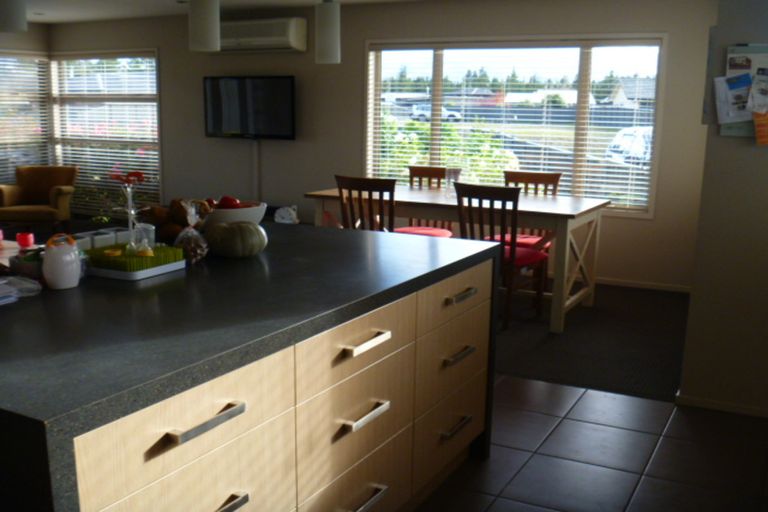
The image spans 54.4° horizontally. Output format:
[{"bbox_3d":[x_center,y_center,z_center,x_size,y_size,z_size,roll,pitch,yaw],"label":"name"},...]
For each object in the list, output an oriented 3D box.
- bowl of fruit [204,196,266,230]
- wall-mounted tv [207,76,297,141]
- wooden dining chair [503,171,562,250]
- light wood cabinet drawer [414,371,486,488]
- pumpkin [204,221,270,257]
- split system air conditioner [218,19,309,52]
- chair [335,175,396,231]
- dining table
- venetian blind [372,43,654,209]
[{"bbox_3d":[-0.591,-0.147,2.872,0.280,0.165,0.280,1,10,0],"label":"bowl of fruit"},{"bbox_3d":[-1.372,-1.511,7.632,1.110,0.630,0.060,6,11,26],"label":"wall-mounted tv"},{"bbox_3d":[1.043,-0.154,5.866,0.480,0.960,0.560,7,12,29],"label":"wooden dining chair"},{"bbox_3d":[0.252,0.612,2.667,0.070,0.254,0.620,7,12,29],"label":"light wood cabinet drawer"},{"bbox_3d":[-0.494,-0.056,2.517,0.207,0.120,0.207,1,10,0],"label":"pumpkin"},{"bbox_3d":[-1.319,-2.195,7.442,1.120,0.310,0.240,6,11,26],"label":"split system air conditioner"},{"bbox_3d":[-0.001,-0.107,5.505,0.500,0.960,0.570,8,12,33],"label":"chair"},{"bbox_3d":[0.536,-0.046,5.709,2.090,0.785,0.980,7,12,29],"label":"dining table"},{"bbox_3d":[1.029,-1.186,6.589,2.599,1.360,0.060,6,11,26],"label":"venetian blind"}]

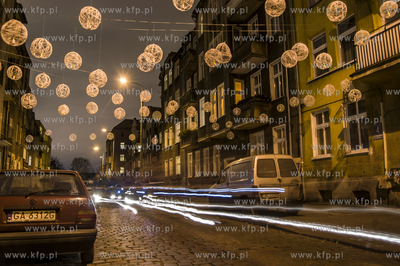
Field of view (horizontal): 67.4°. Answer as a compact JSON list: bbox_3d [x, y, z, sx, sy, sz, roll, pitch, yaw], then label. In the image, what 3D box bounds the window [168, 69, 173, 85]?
[{"bbox_3d":[-3.401,-6.579,35.595,0.150,2.034,1.310,5,-12,-23],"label":"window"}]

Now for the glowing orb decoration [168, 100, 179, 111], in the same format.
[{"bbox_3d":[-1.029,-1.068,11.639,0.400,0.400,0.400,-1,-10,0],"label":"glowing orb decoration"}]

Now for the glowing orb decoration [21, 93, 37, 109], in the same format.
[{"bbox_3d":[-4.850,-0.900,8.510,0.460,0.460,0.460,-1,-10,0],"label":"glowing orb decoration"}]

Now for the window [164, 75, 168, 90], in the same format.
[{"bbox_3d":[-4.054,-6.144,36.491,0.150,2.000,1.300,2,-10,-21],"label":"window"}]

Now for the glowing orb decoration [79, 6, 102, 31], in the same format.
[{"bbox_3d":[-1.973,-2.067,5.400,0.400,0.400,0.400,3,-10,-22],"label":"glowing orb decoration"}]

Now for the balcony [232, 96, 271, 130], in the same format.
[{"bbox_3d":[2.774,-0.983,16.786,0.942,1.083,2.559,3,-10,-20],"label":"balcony"}]

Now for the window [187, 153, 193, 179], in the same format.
[{"bbox_3d":[-0.907,2.915,27.046,0.150,2.200,1.200,3,-10,-22],"label":"window"}]

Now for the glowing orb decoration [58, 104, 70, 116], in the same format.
[{"bbox_3d":[-5.540,-0.928,12.200,0.460,0.460,0.460,-1,-10,0],"label":"glowing orb decoration"}]

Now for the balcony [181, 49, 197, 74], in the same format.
[{"bbox_3d":[-0.789,-6.449,27.282,1.050,1.100,2.800,3,-10,-22],"label":"balcony"}]

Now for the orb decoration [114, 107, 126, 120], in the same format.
[{"bbox_3d":[-2.779,-0.678,10.424,0.400,0.400,0.400,3,-10,-22],"label":"orb decoration"}]

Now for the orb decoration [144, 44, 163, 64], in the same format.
[{"bbox_3d":[-0.994,-1.705,6.484,0.399,0.411,0.399,-1,-9,0],"label":"orb decoration"}]

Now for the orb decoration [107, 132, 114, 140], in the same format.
[{"bbox_3d":[-5.745,0.225,19.281,0.460,0.460,0.460,-1,-10,0],"label":"orb decoration"}]

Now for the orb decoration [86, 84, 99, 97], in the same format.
[{"bbox_3d":[-3.527,-1.385,9.834,0.420,0.420,0.420,3,-10,-20],"label":"orb decoration"}]

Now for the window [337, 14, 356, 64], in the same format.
[{"bbox_3d":[5.662,-3.527,11.543,0.150,1.780,0.850,3,-10,-22],"label":"window"}]

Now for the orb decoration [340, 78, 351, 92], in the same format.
[{"bbox_3d":[5.103,-1.669,10.489,0.420,0.420,0.420,3,-10,-20],"label":"orb decoration"}]

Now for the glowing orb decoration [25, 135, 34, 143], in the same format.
[{"bbox_3d":[-9.165,0.323,16.138,0.420,0.420,0.420,3,-10,-20],"label":"glowing orb decoration"}]

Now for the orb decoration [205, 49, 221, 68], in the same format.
[{"bbox_3d":[0.276,-1.683,6.735,0.400,0.400,0.400,-1,-10,0],"label":"orb decoration"}]

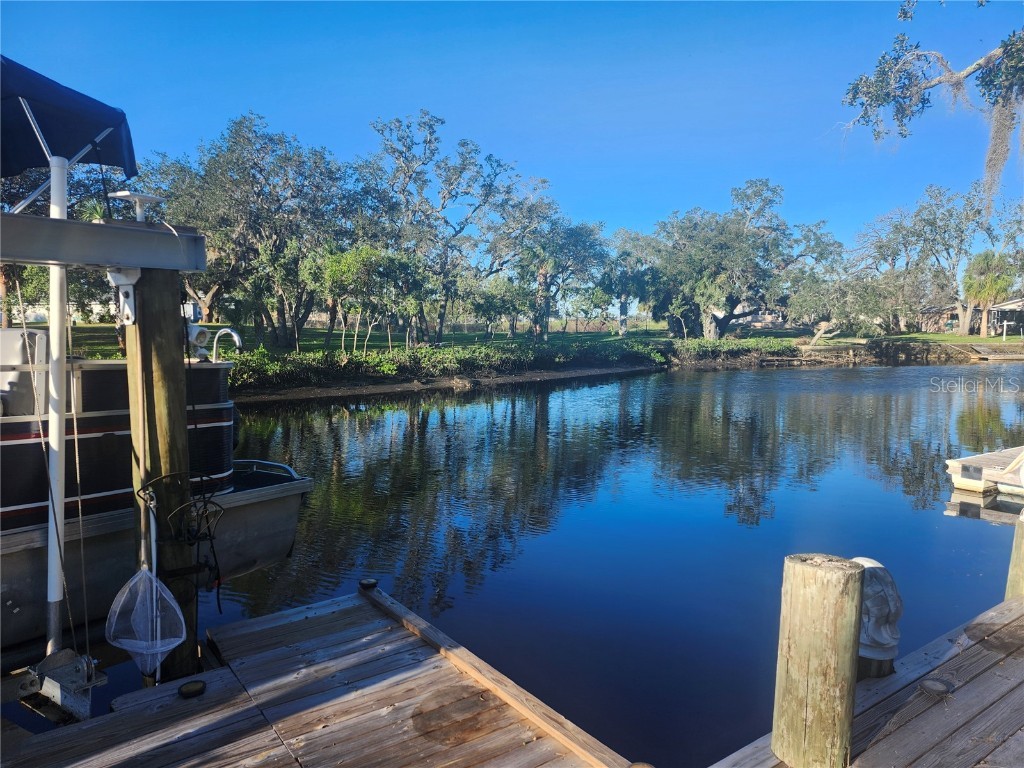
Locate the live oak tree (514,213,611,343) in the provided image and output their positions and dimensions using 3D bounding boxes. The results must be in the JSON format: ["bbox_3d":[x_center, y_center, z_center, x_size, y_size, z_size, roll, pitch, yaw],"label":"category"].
[{"bbox_3d":[2.876,-6.283,40.350,5.693,7.395,5.800,0,6,0],"label":"live oak tree"}]

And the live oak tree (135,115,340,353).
[{"bbox_3d":[-12.411,-6.934,31.334,9.019,10.596,8.800,0,6,0],"label":"live oak tree"}]

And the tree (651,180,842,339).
[{"bbox_3d":[15.434,-8.136,44.781,12.384,10.265,11.500,0,6,0],"label":"tree"}]

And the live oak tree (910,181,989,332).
[{"bbox_3d":[34.968,-9.826,54.382,6.110,11.954,6.800,0,6,0],"label":"live oak tree"}]

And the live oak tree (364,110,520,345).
[{"bbox_3d":[-3.334,-7.416,32.643,7.484,11.032,7.800,0,6,0],"label":"live oak tree"}]

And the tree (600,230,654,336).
[{"bbox_3d":[8.081,-7.004,47.604,3.778,7.346,4.200,0,6,0],"label":"tree"}]

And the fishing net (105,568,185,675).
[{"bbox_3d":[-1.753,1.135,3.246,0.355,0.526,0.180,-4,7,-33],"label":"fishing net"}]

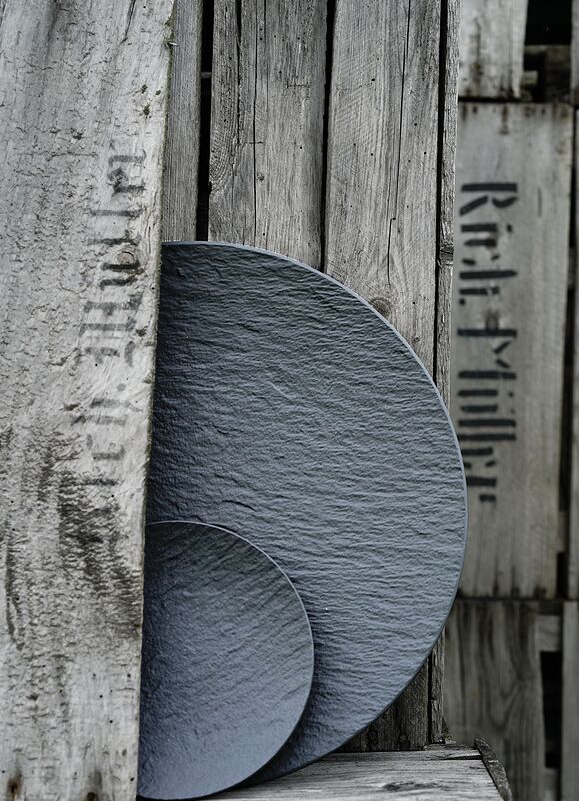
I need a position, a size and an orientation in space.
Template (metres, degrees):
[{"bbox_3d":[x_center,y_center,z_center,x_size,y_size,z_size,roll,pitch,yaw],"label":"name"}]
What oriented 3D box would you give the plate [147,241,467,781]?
[{"bbox_3d":[-0.053,0.062,0.777,0.320,0.320,0.027,1,-12,-8],"label":"plate"}]

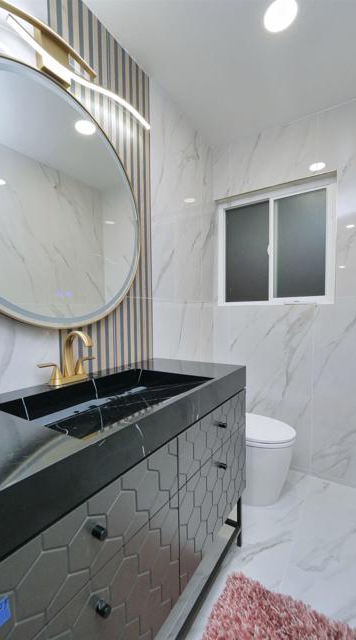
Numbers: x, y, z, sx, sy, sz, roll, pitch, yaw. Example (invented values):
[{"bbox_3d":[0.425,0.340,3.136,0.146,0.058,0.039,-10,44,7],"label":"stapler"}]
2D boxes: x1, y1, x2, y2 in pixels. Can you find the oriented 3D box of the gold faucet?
[{"bbox_3d":[-0.390,0.143,1.008,0.165,0.204,0.249,1,2,34],"label":"gold faucet"}]

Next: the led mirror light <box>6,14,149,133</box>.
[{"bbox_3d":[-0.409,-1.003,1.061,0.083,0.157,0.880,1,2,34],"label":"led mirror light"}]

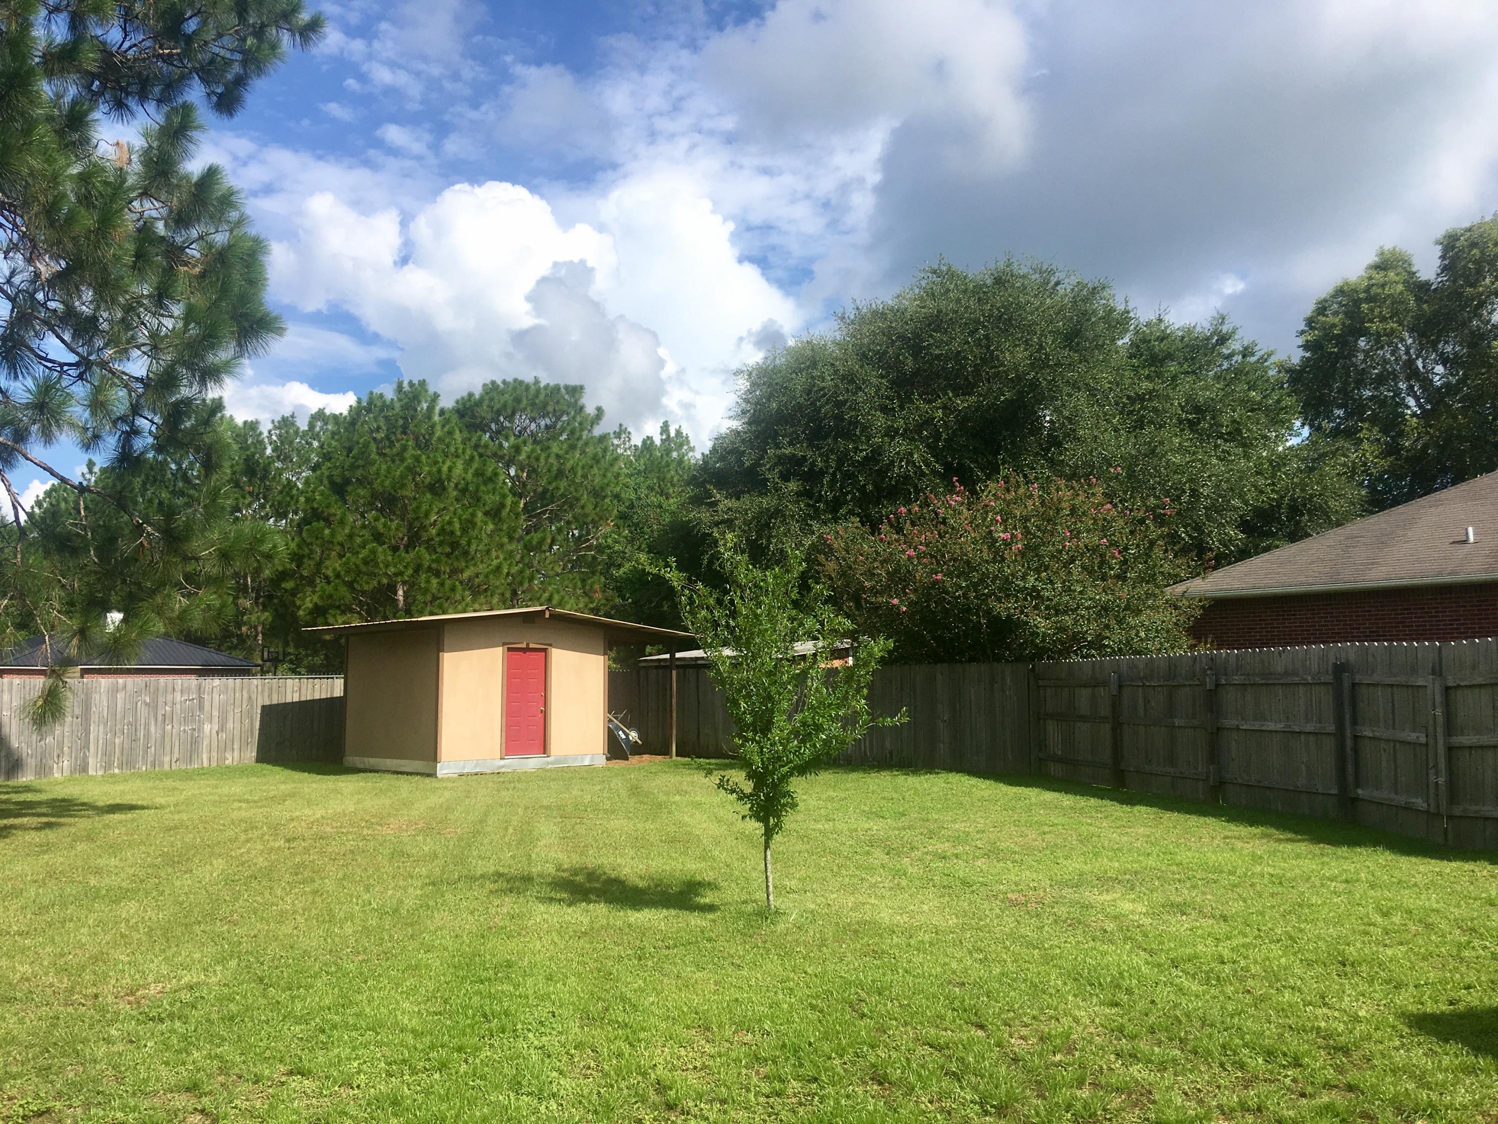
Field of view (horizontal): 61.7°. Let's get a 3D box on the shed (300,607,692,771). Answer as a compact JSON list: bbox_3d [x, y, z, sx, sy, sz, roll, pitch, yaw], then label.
[{"bbox_3d":[-5.042,2.604,25.520,6.220,3.059,4.870,5,-8,-43],"label":"shed"}]

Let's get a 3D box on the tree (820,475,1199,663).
[{"bbox_3d":[5.100,1.103,24.207,7.498,5.636,6.600,-2,-6,12],"label":"tree"}]

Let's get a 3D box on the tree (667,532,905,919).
[{"bbox_3d":[0.247,1.113,8.682,1.652,2.591,1.600,-1,-6,2],"label":"tree"}]

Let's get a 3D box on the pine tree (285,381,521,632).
[{"bbox_3d":[-12.044,-0.211,43.244,8.565,12.276,8.000,1,-6,-16],"label":"pine tree"}]

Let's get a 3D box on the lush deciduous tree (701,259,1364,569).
[{"bbox_3d":[7.963,-1.788,34.343,18.200,13.369,16.000,-2,-6,13],"label":"lush deciduous tree"}]

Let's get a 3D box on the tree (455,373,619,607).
[{"bbox_3d":[-8.287,-0.389,48.284,6.856,13.581,6.600,1,-6,-10],"label":"tree"}]

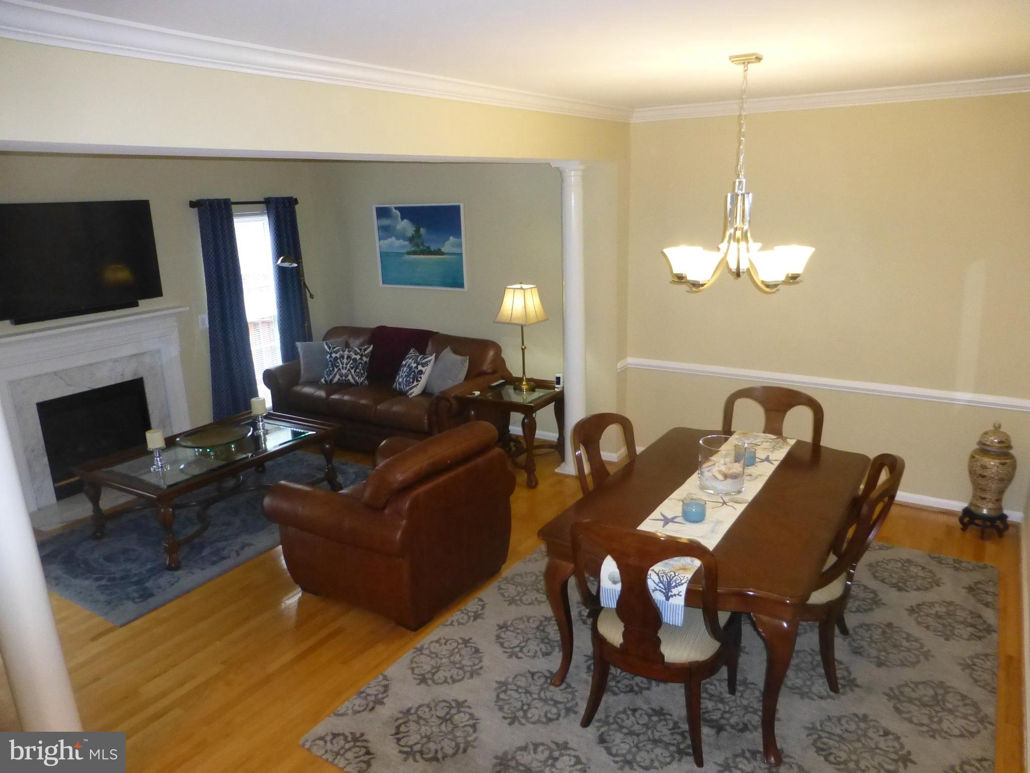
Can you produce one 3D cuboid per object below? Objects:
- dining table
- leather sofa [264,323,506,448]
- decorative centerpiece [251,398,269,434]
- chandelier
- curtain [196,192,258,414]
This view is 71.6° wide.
[{"bbox_3d":[1.017,0.868,3.525,1.080,0.755,1.670,8,18,33],"label":"dining table"},{"bbox_3d":[-1.186,0.009,6.574,2.340,0.930,0.940,8,18,33],"label":"leather sofa"},{"bbox_3d":[-1.915,0.219,5.352,0.105,0.250,0.105,8,18,33],"label":"decorative centerpiece"},{"bbox_3d":[1.024,-0.972,3.258,0.680,1.010,0.670,8,18,33],"label":"chandelier"},{"bbox_3d":[-2.652,-0.618,6.593,0.120,2.150,0.490,8,18,33],"label":"curtain"}]

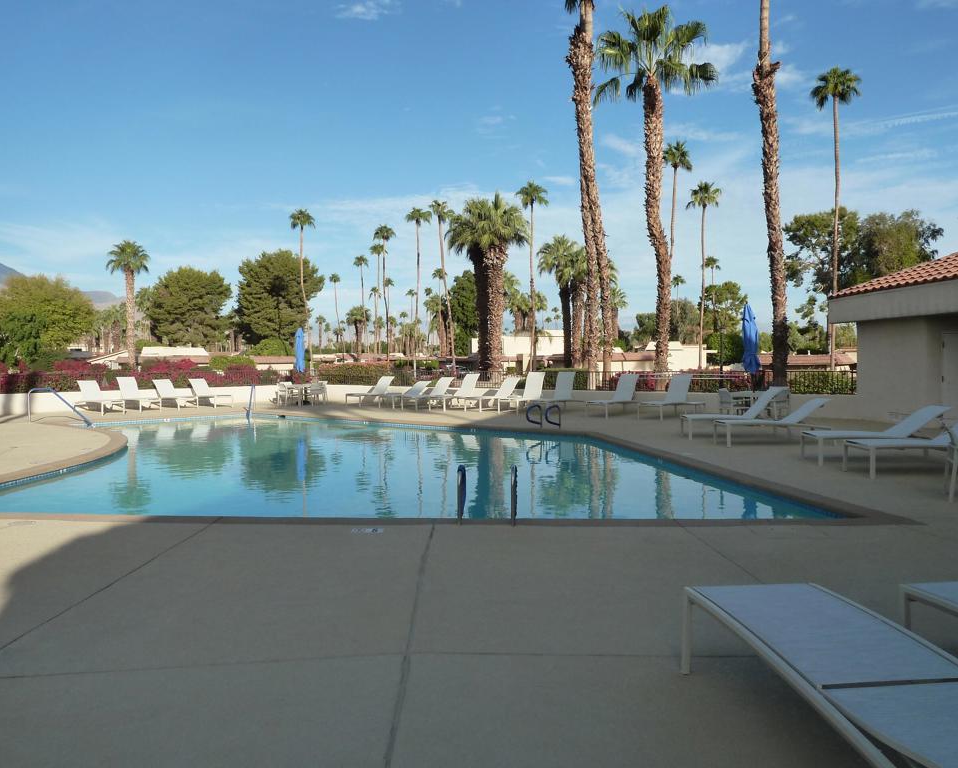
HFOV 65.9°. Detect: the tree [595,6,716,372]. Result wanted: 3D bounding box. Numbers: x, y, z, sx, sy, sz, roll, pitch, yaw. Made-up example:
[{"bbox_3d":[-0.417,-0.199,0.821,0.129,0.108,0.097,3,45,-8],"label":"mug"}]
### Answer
[{"bbox_3d":[7.357,-7.589,30.802,5.000,16.470,5.000,0,2,0],"label":"tree"}]

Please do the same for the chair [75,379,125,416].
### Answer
[{"bbox_3d":[-10.850,0.390,21.122,1.960,0.919,0.640,2,2,41],"label":"chair"}]

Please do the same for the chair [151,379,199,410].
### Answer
[{"bbox_3d":[-9.495,0.340,23.017,1.960,0.898,0.640,2,2,42],"label":"chair"}]

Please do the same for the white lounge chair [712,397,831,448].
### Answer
[{"bbox_3d":[5.248,0.685,13.220,1.960,0.831,0.640,0,2,-7],"label":"white lounge chair"}]

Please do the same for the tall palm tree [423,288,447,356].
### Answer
[{"bbox_3d":[-6.765,-8.017,114.822,3.700,13.660,3.700,0,2,0],"label":"tall palm tree"}]

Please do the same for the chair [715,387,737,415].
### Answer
[{"bbox_3d":[6.381,0.525,18.789,0.620,0.820,0.580,0,2,-14],"label":"chair"}]

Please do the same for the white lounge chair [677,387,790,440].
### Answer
[{"bbox_3d":[4.930,0.564,14.287,1.900,0.970,0.670,0,2,-2],"label":"white lounge chair"}]

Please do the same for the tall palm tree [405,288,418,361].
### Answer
[{"bbox_3d":[-13.176,-10.369,144.768,2.400,16.710,2.400,0,2,0],"label":"tall palm tree"}]

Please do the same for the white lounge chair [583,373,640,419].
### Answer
[{"bbox_3d":[3.743,0.351,20.185,1.800,1.080,0.640,-2,2,-45],"label":"white lounge chair"}]

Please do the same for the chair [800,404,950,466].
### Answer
[{"bbox_3d":[5.788,0.729,10.868,1.880,0.840,0.640,0,2,-2],"label":"chair"}]

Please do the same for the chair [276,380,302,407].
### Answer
[{"bbox_3d":[-6.637,0.329,25.319,0.620,0.840,0.600,-1,2,-30],"label":"chair"}]

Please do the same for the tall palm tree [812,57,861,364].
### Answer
[{"bbox_3d":[20.759,-8.950,42.755,2.900,18.620,2.900,0,2,0],"label":"tall palm tree"}]

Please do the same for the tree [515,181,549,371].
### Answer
[{"bbox_3d":[5.498,-10.799,75.695,3.400,20.219,3.400,0,2,0],"label":"tree"}]

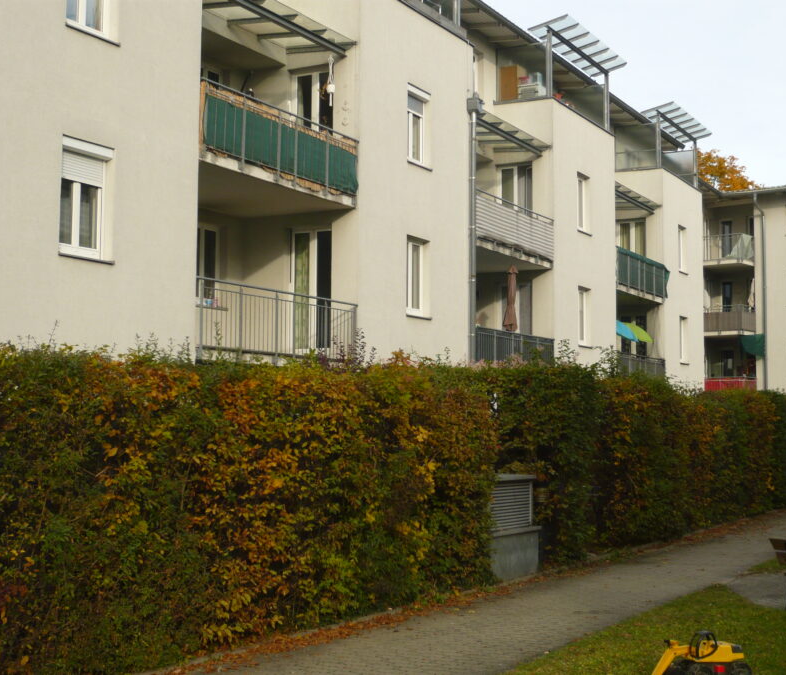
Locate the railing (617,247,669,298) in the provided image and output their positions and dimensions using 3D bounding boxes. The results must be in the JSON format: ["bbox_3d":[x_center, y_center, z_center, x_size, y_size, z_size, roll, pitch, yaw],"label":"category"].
[{"bbox_3d":[6.965,-1.768,35.085,0.090,1.000,4.300,-2,-5,29],"label":"railing"}]

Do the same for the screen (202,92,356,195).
[{"bbox_3d":[-1.641,-2.899,19.476,0.060,0.720,4.280,-2,-5,29],"label":"screen"}]

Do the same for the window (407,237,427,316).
[{"bbox_3d":[0.418,-1.105,23.243,0.160,1.470,0.940,-2,-5,29],"label":"window"}]

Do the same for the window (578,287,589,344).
[{"bbox_3d":[4.702,-0.497,31.009,0.160,1.470,0.940,-2,-5,29],"label":"window"}]

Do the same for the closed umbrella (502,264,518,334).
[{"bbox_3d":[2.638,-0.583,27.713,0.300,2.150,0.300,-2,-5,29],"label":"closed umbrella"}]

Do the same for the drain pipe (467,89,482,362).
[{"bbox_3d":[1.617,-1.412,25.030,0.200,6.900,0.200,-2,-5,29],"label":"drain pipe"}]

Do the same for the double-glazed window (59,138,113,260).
[{"bbox_3d":[-3.841,-1.690,15.519,0.160,1.450,0.940,-2,-5,29],"label":"double-glazed window"}]

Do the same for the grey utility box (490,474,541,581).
[{"bbox_3d":[1.233,2.411,15.986,0.800,1.300,1.650,-2,-5,29],"label":"grey utility box"}]

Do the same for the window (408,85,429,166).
[{"bbox_3d":[0.434,-3.938,23.445,0.160,1.470,0.940,-2,-5,29],"label":"window"}]

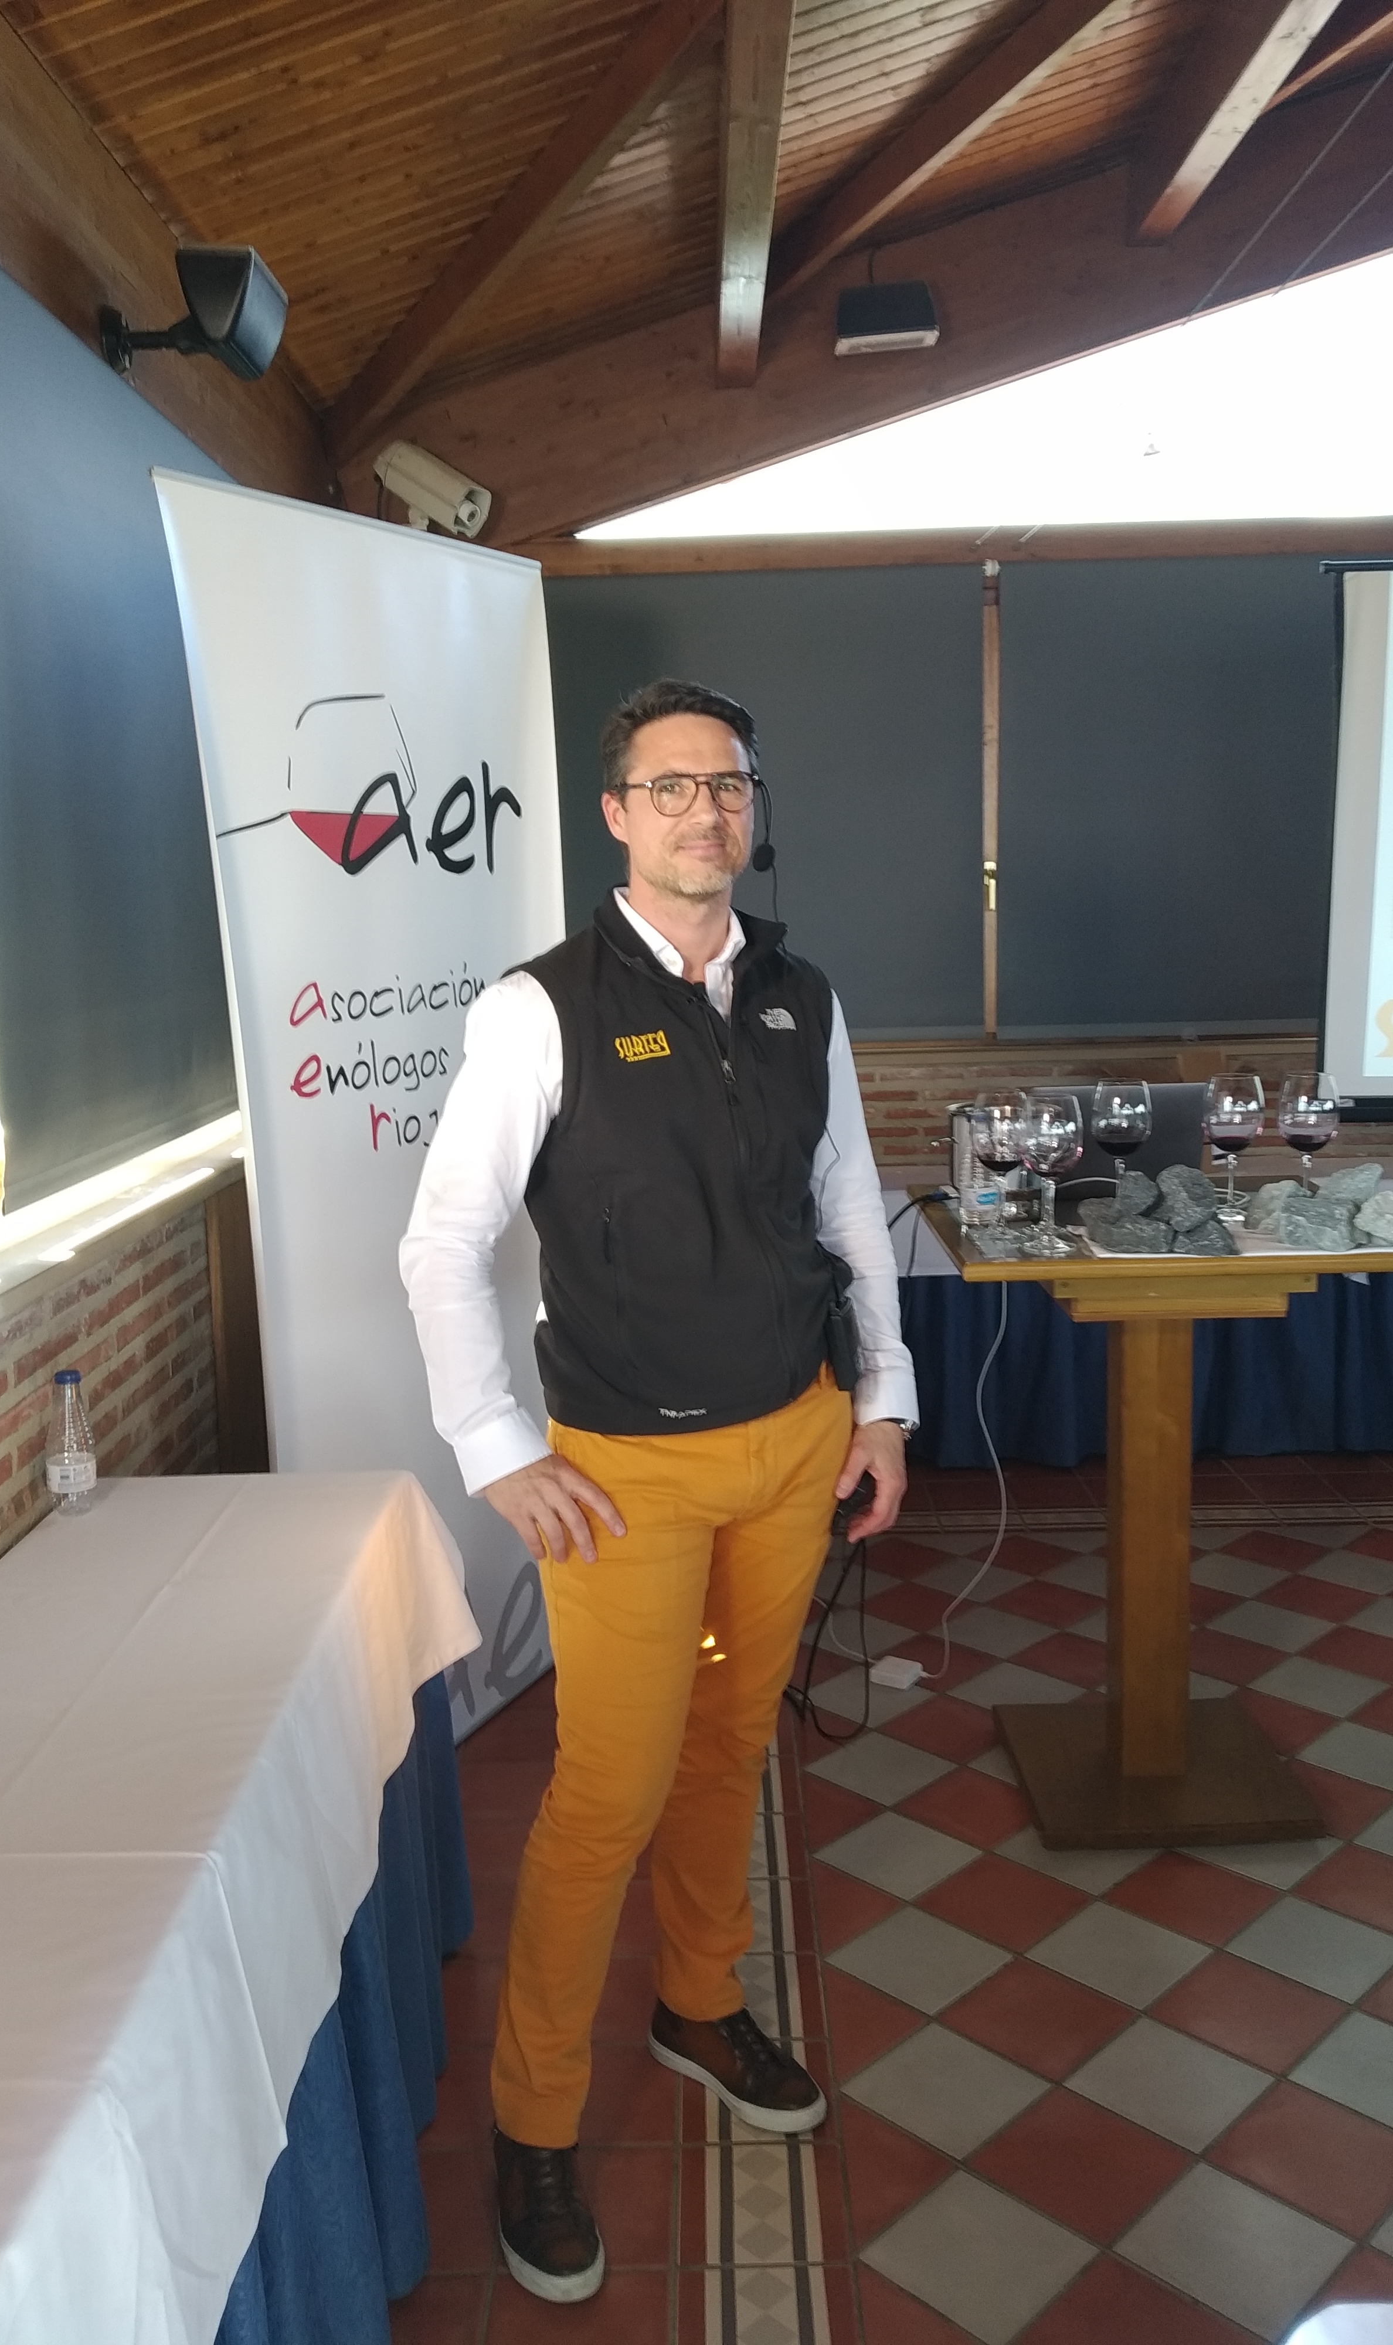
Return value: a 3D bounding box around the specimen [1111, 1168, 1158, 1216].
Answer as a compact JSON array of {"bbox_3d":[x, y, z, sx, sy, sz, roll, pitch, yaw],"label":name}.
[{"bbox_3d":[0.671,0.032,2.700,0.078,0.073,0.070,-2,8,1],"label":"specimen"}]

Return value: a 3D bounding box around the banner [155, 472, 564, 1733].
[{"bbox_3d":[-0.482,0.002,3.031,0.100,2.120,0.890,1,8,30],"label":"banner"}]

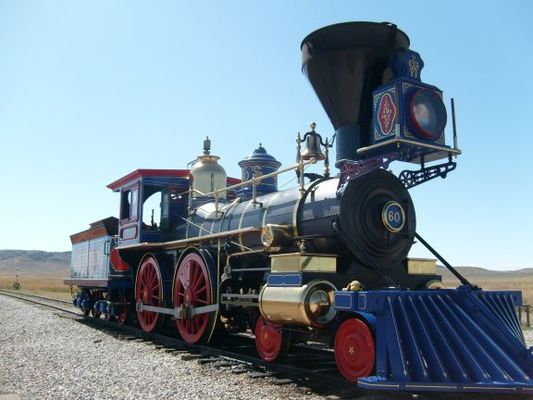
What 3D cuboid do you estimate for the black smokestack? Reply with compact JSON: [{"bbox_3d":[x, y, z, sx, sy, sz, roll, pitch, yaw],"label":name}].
[{"bbox_3d":[1.209,-1.264,7.271,1.465,1.680,1.465,0,-8,0],"label":"black smokestack"}]

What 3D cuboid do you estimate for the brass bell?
[{"bbox_3d":[0.707,-0.873,8.025,0.365,0.540,0.365,0,-8,0],"label":"brass bell"}]

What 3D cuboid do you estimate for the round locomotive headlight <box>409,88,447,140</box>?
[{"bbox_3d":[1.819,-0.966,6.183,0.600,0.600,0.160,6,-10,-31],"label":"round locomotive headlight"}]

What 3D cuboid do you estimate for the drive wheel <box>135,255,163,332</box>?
[{"bbox_3d":[-2.395,1.941,11.149,0.170,1.530,1.530,6,-10,-31],"label":"drive wheel"}]

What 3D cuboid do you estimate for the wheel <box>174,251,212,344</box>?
[{"bbox_3d":[-1.241,1.678,9.313,0.170,1.530,1.530,6,-10,-31],"label":"wheel"}]

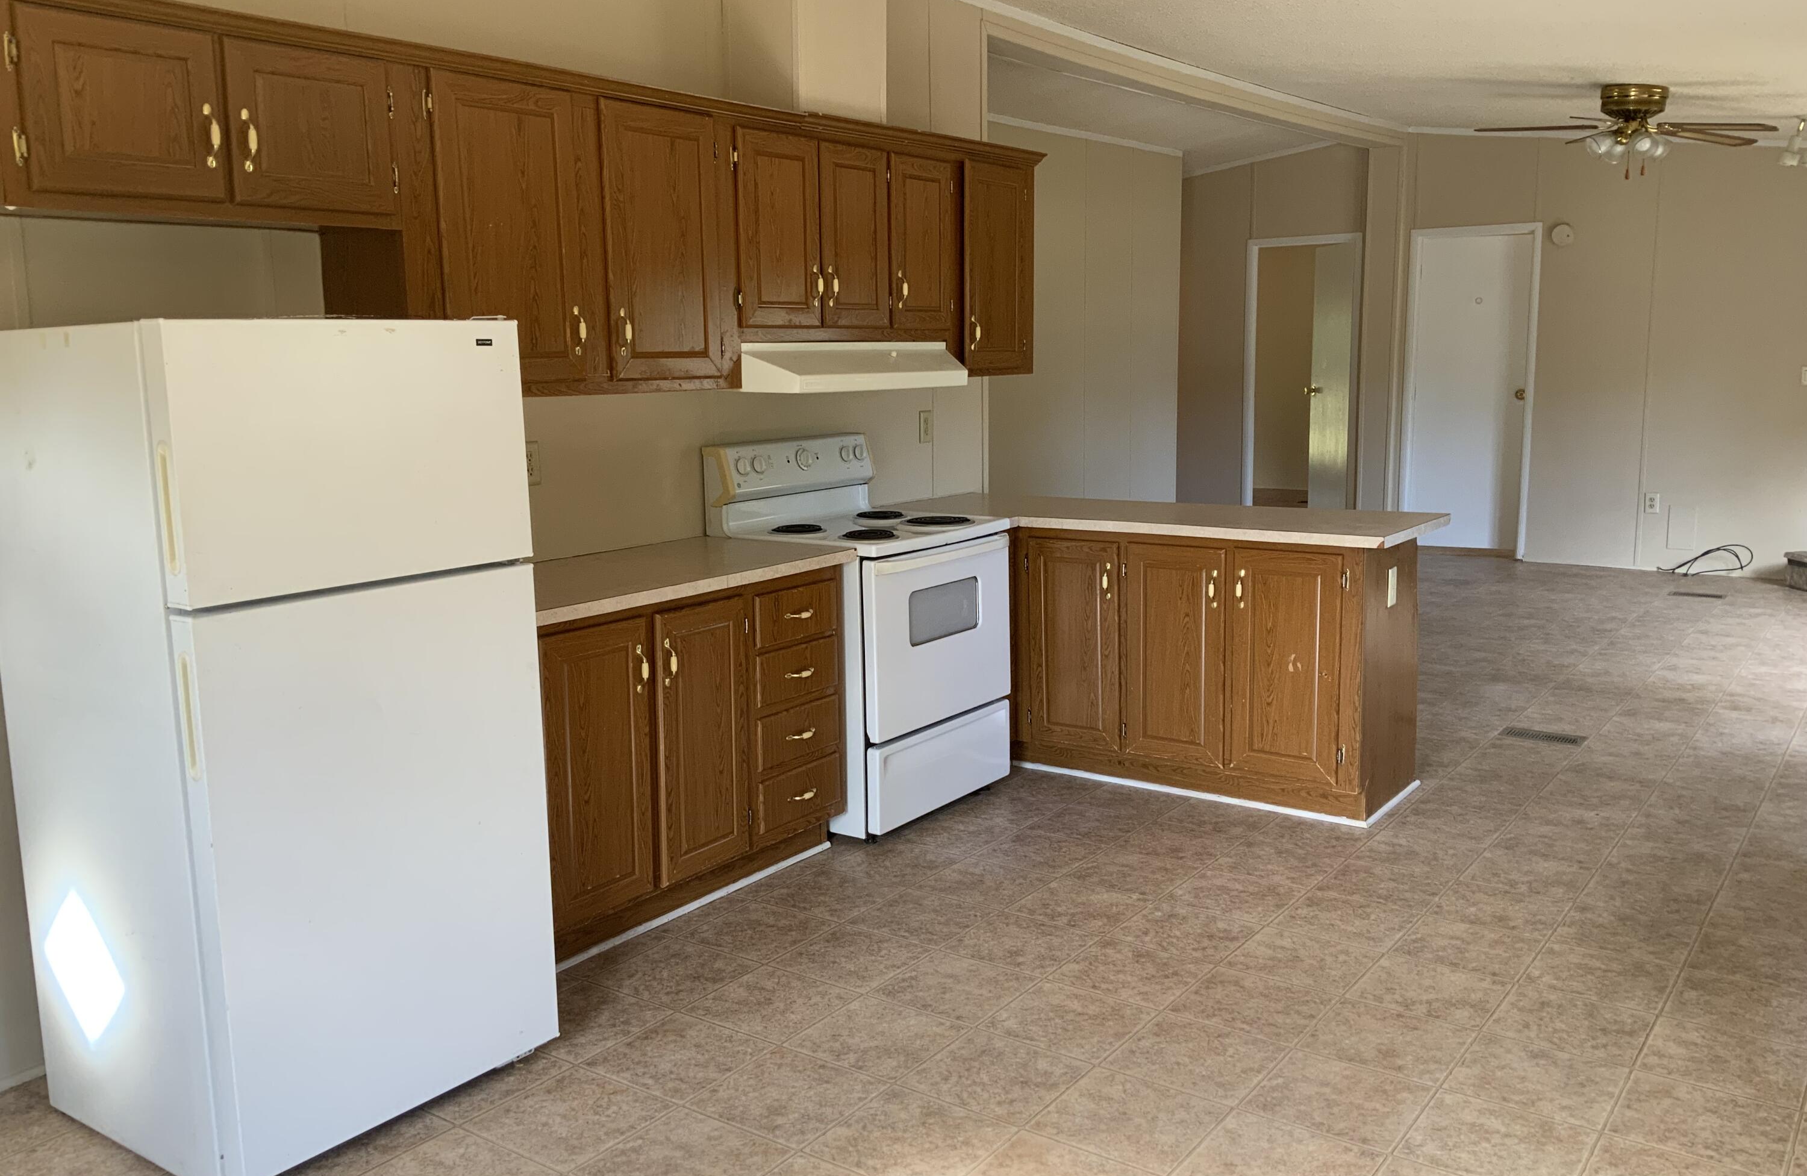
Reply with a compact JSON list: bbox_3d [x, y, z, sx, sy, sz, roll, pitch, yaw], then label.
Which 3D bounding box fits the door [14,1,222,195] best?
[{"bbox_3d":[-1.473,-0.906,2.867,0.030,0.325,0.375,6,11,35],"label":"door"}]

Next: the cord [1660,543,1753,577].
[{"bbox_3d":[4.839,-0.170,9.159,0.510,0.190,0.150,6,11,35],"label":"cord"}]

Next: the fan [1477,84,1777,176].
[{"bbox_3d":[3.071,-1.937,6.400,1.330,0.390,1.330,6,11,35],"label":"fan"}]

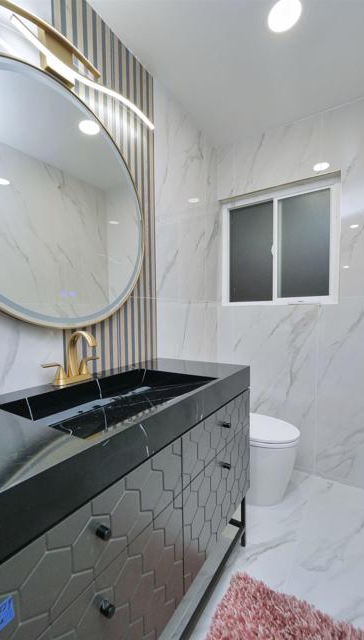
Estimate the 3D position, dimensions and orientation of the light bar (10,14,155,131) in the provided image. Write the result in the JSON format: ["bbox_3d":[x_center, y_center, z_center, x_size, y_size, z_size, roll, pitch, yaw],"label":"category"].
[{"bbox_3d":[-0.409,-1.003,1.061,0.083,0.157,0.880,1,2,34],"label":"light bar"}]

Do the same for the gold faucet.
[{"bbox_3d":[-0.390,0.143,1.008,0.165,0.204,0.249,1,2,34],"label":"gold faucet"}]

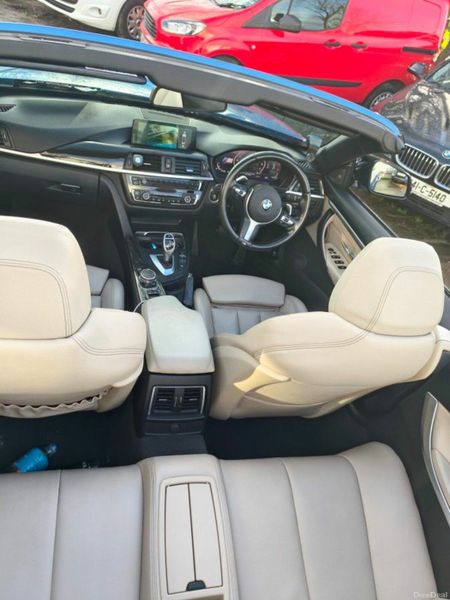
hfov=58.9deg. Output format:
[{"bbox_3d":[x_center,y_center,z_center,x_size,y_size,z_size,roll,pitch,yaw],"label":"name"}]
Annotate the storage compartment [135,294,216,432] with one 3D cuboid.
[{"bbox_3d":[-0.173,0.199,1.292,0.200,0.290,0.340,3,34,-17],"label":"storage compartment"}]

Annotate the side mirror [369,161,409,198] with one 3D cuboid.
[{"bbox_3d":[0.708,-0.526,1.720,0.190,0.135,0.110,8,33,-8],"label":"side mirror"}]

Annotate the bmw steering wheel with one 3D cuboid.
[{"bbox_3d":[0.163,-0.398,1.603,0.372,0.372,0.100,13,8,-18],"label":"bmw steering wheel"}]

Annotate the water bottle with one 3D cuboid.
[{"bbox_3d":[-0.555,0.470,1.111,0.065,0.065,0.200,30,36,23],"label":"water bottle"}]

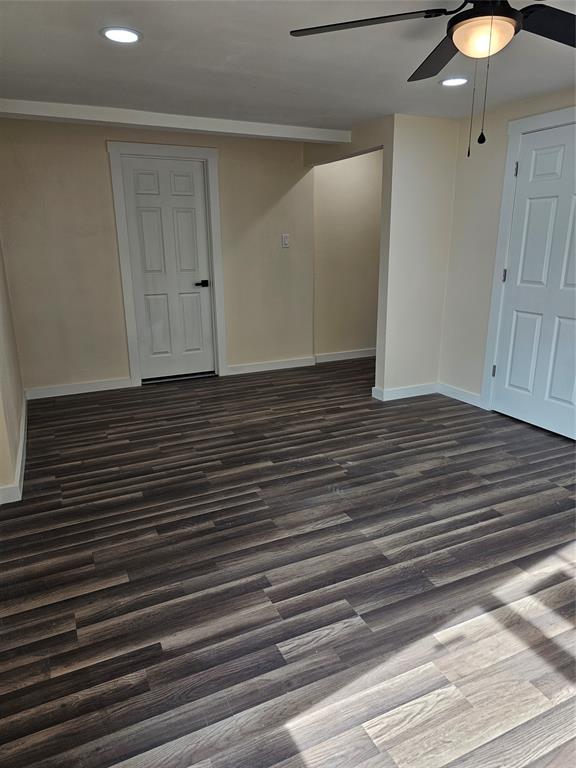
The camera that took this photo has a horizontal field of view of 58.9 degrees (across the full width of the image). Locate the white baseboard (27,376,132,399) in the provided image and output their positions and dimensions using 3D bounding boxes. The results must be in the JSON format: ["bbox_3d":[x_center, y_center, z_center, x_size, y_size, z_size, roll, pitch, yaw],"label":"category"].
[{"bbox_3d":[-1.934,0.038,4.757,0.921,0.104,0.018,-8,18,-24],"label":"white baseboard"}]

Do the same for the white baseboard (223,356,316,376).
[{"bbox_3d":[-0.169,-0.203,5.533,1.041,0.099,0.018,-8,18,-24],"label":"white baseboard"}]

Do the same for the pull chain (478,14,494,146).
[{"bbox_3d":[0.599,-0.914,1.535,0.024,0.353,0.024,-8,18,-24],"label":"pull chain"}]

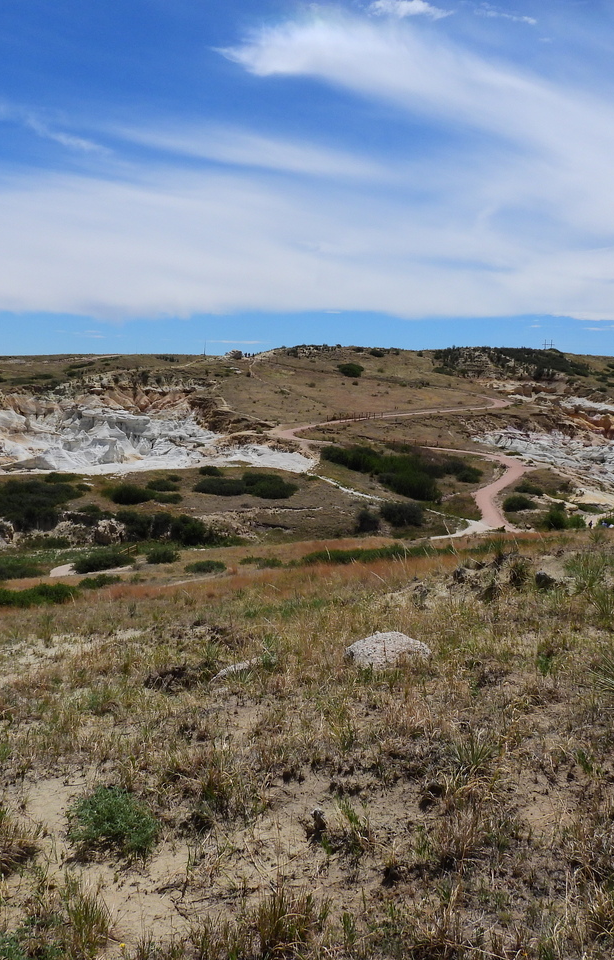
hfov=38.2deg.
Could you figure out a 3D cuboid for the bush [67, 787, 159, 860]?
[{"bbox_3d":[-0.785,1.393,3.600,0.370,0.230,0.340,1,6,-12],"label":"bush"}]

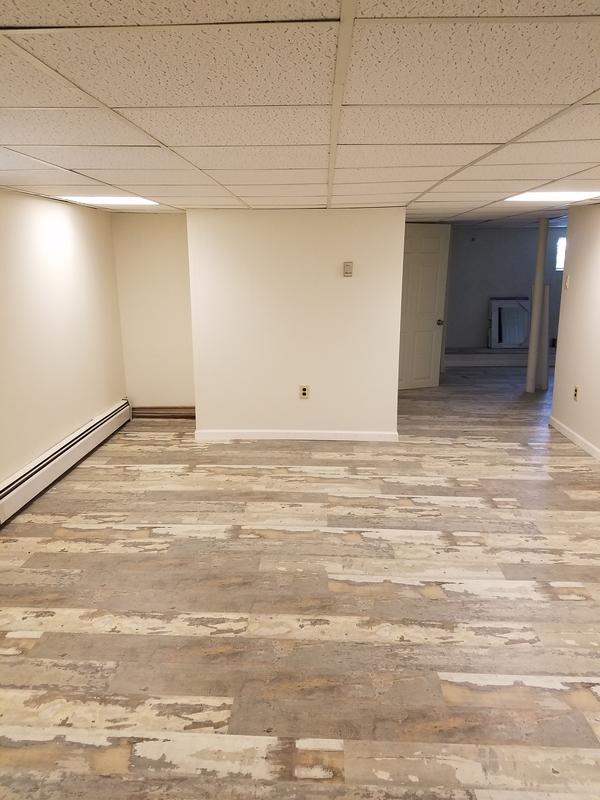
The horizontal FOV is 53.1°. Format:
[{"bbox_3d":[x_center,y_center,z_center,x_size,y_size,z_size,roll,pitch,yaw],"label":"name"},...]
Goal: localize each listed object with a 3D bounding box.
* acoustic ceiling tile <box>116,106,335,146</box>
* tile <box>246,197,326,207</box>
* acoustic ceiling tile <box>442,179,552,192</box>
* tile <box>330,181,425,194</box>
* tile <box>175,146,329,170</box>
[{"bbox_3d":[-0.192,-0.854,1.881,0.600,0.018,0.600,0,13,2],"label":"acoustic ceiling tile"},{"bbox_3d":[-0.102,-1.428,4.278,0.605,0.018,0.605,0,13,2],"label":"tile"},{"bbox_3d":[1.081,-1.250,3.506,0.605,0.018,0.605,0,13,2],"label":"acoustic ceiling tile"},{"bbox_3d":[0.488,-1.284,3.634,0.600,0.018,0.600,0,13,2],"label":"tile"},{"bbox_3d":[-0.169,-1.001,2.473,0.600,0.018,0.600,0,13,2],"label":"tile"}]

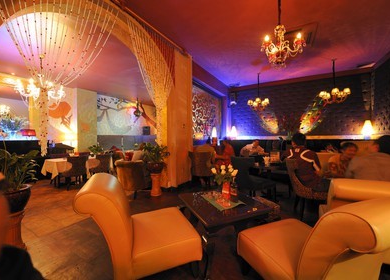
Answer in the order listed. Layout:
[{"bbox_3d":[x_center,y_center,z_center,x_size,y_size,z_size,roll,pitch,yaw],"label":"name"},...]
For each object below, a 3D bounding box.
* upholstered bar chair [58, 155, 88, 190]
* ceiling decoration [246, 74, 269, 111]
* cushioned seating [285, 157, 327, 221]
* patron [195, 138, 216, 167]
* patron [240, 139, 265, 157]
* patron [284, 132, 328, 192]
[{"bbox_3d":[-3.119,0.776,4.212,0.570,0.840,0.520,0,1,29],"label":"upholstered bar chair"},{"bbox_3d":[2.184,-1.653,5.600,0.700,1.270,0.700,0,1,29],"label":"ceiling decoration"},{"bbox_3d":[1.840,0.759,2.578,0.570,0.900,0.520,0,0,16],"label":"cushioned seating"},{"bbox_3d":[0.310,0.573,4.600,0.500,1.250,0.740,0,0,20],"label":"patron"},{"bbox_3d":[1.866,0.588,5.300,0.620,1.200,0.720,0,0,16],"label":"patron"},{"bbox_3d":[1.870,0.539,2.608,0.700,1.340,0.500,0,0,2],"label":"patron"}]

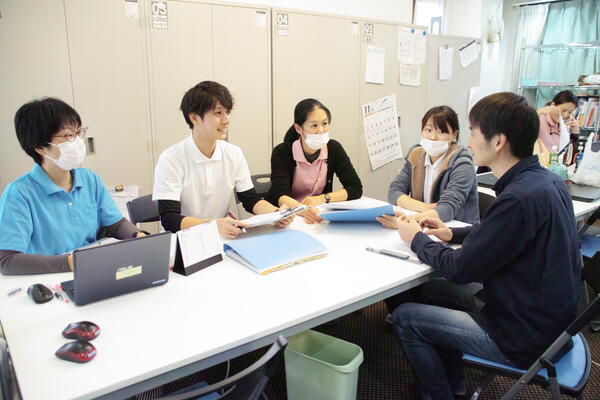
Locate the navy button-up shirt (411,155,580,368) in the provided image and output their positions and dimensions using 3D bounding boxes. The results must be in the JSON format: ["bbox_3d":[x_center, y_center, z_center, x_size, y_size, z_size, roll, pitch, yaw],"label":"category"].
[{"bbox_3d":[0.692,0.202,1.610,0.530,0.660,0.470,6,14,27],"label":"navy button-up shirt"}]

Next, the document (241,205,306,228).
[{"bbox_3d":[-0.123,0.069,1.950,0.290,0.020,0.200,-16,12,-30],"label":"document"}]

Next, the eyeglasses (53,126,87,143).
[{"bbox_3d":[-0.826,-0.229,1.552,0.135,0.043,0.135,2,21,11],"label":"eyeglasses"}]

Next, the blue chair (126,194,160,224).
[{"bbox_3d":[-0.502,0.419,2.196,0.460,0.790,0.480,-11,17,-40],"label":"blue chair"}]

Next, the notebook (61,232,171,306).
[{"bbox_3d":[-0.568,0.185,1.391,0.277,0.186,0.245,-10,17,-37],"label":"notebook"}]

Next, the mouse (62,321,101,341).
[{"bbox_3d":[-0.551,0.325,1.133,0.097,0.036,0.060,4,14,15],"label":"mouse"}]

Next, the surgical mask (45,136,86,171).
[{"bbox_3d":[-0.785,-0.159,1.520,0.095,0.105,0.140,14,18,19],"label":"surgical mask"}]

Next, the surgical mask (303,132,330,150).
[{"bbox_3d":[0.076,-0.295,2.246,0.140,0.095,0.080,-10,16,-36],"label":"surgical mask"}]

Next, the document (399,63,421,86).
[{"bbox_3d":[1.015,-1.138,4.112,0.255,0.200,0.008,-8,15,-32],"label":"document"}]

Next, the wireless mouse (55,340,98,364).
[{"bbox_3d":[-0.521,0.347,1.044,0.098,0.036,0.061,4,14,15],"label":"wireless mouse"}]

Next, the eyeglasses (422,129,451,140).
[{"bbox_3d":[0.697,-0.332,2.251,0.138,0.042,0.135,7,15,29],"label":"eyeglasses"}]

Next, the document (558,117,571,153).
[{"bbox_3d":[1.848,-0.459,3.150,0.010,0.260,0.160,1,14,-21],"label":"document"}]

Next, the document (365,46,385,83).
[{"bbox_3d":[0.660,-1.160,3.893,0.230,0.296,0.012,-10,17,-37],"label":"document"}]

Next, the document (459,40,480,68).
[{"bbox_3d":[1.781,-1.523,4.710,0.290,0.208,0.012,-34,30,-28],"label":"document"}]

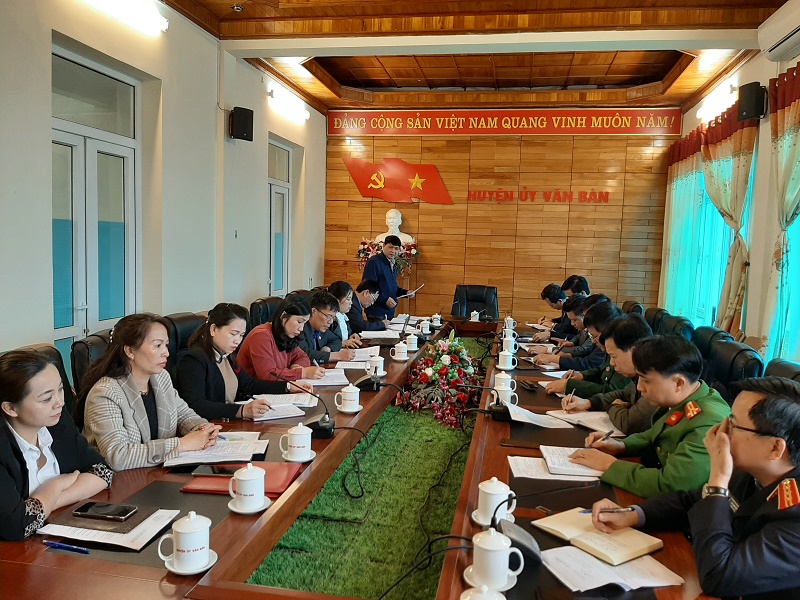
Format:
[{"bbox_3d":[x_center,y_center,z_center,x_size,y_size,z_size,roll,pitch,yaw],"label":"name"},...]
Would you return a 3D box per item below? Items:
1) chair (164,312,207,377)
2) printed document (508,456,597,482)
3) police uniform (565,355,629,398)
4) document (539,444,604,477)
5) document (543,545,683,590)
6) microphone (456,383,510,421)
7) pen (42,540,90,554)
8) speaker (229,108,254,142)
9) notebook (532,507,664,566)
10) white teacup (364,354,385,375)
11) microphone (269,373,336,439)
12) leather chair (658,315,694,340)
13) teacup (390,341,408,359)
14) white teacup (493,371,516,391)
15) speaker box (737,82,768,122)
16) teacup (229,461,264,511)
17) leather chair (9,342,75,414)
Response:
[{"bbox_3d":[-0.963,0.630,3.523,0.680,1.090,0.620,3,6,10],"label":"chair"},{"bbox_3d":[0.542,0.594,2.124,0.297,0.006,0.210,2,5,3],"label":"printed document"},{"bbox_3d":[1.161,0.510,3.324,0.560,0.580,0.520,3,5,11],"label":"police uniform"},{"bbox_3d":[0.670,0.621,2.311,0.220,0.022,0.275,2,5,5],"label":"document"},{"bbox_3d":[0.521,0.661,1.509,0.290,0.020,0.210,1,5,-12],"label":"document"},{"bbox_3d":[0.411,0.482,2.817,0.300,0.157,0.170,3,5,11],"label":"microphone"},{"bbox_3d":[-0.838,0.619,1.508,0.149,0.012,0.013,4,5,19],"label":"pen"},{"bbox_3d":[-1.301,-1.444,4.928,0.180,0.260,0.170,-2,6,-37],"label":"speaker"},{"bbox_3d":[0.524,0.618,1.606,0.195,0.025,0.257,-1,6,-35],"label":"notebook"},{"bbox_3d":[-0.154,0.396,3.725,0.118,0.117,0.092,3,5,11],"label":"white teacup"},{"bbox_3d":[-0.407,0.432,2.521,0.285,0.248,0.135,3,5,11],"label":"microphone"},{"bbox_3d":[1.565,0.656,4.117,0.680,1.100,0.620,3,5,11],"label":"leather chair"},{"bbox_3d":[-0.004,0.356,4.277,0.118,0.117,0.092,3,5,11],"label":"teacup"},{"bbox_3d":[0.546,0.429,3.117,0.115,0.122,0.083,3,5,11],"label":"white teacup"},{"bbox_3d":[2.889,-1.624,4.926,0.180,0.280,0.200,-2,6,-33],"label":"speaker box"},{"bbox_3d":[-0.480,0.566,1.871,0.120,0.126,0.090,4,6,21],"label":"teacup"},{"bbox_3d":[-1.161,0.779,2.048,0.660,1.150,0.600,3,5,11],"label":"leather chair"}]

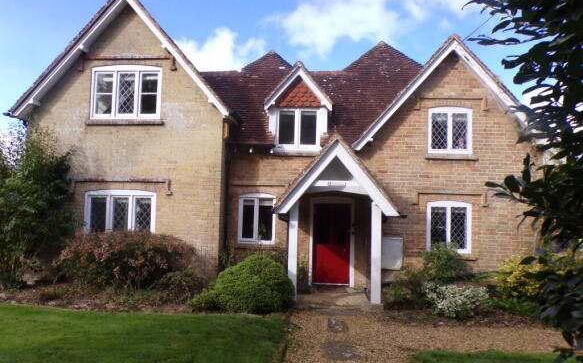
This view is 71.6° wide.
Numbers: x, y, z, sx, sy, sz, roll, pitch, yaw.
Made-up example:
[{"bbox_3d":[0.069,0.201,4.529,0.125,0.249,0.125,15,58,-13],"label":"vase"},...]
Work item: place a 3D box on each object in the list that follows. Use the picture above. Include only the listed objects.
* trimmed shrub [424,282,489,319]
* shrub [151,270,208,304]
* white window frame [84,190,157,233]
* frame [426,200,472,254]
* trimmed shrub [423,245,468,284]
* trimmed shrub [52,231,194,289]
[{"bbox_3d":[3.000,2.112,7.349,1.141,0.581,0.800,1,-3,6],"label":"trimmed shrub"},{"bbox_3d":[-2.148,1.961,7.710,1.084,0.559,0.750,1,-3,6],"label":"shrub"},{"bbox_3d":[-3.709,0.769,8.833,1.607,1.158,0.100,1,-3,6],"label":"white window frame"},{"bbox_3d":[3.424,0.994,8.802,0.934,1.132,0.100,1,-3,6],"label":"frame"},{"bbox_3d":[3.107,1.836,8.209,0.876,1.146,0.800,1,-3,6],"label":"trimmed shrub"},{"bbox_3d":[-3.234,1.576,7.951,2.545,1.179,1.150,1,-3,6],"label":"trimmed shrub"}]

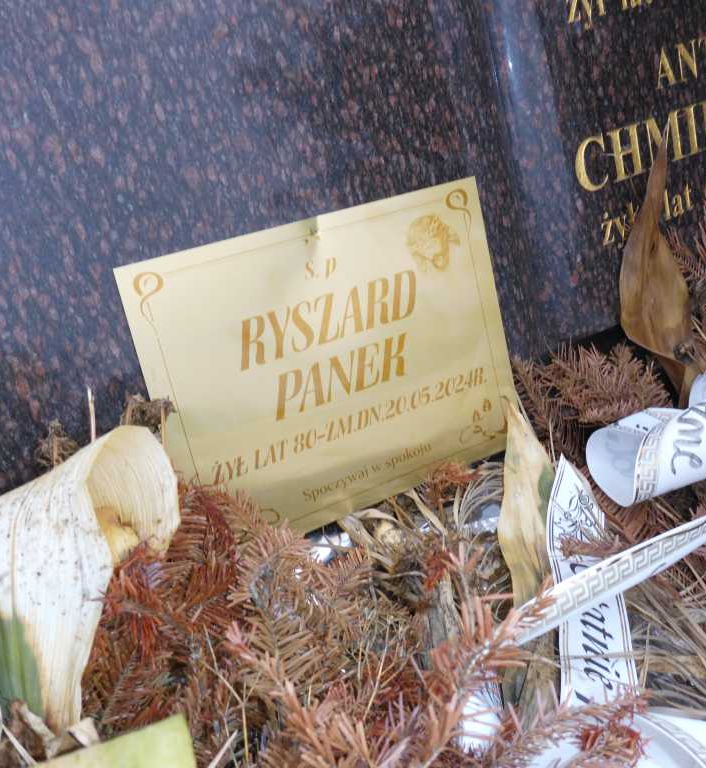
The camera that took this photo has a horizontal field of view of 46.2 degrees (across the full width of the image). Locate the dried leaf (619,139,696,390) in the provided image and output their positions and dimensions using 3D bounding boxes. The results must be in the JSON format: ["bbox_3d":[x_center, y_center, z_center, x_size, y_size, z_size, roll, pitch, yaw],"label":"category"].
[{"bbox_3d":[0.234,-0.086,0.635,0.058,0.205,0.035,-14,15,-6],"label":"dried leaf"}]

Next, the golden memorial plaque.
[{"bbox_3d":[-0.007,-0.010,0.526,0.240,0.188,0.012,-17,14,-20],"label":"golden memorial plaque"}]

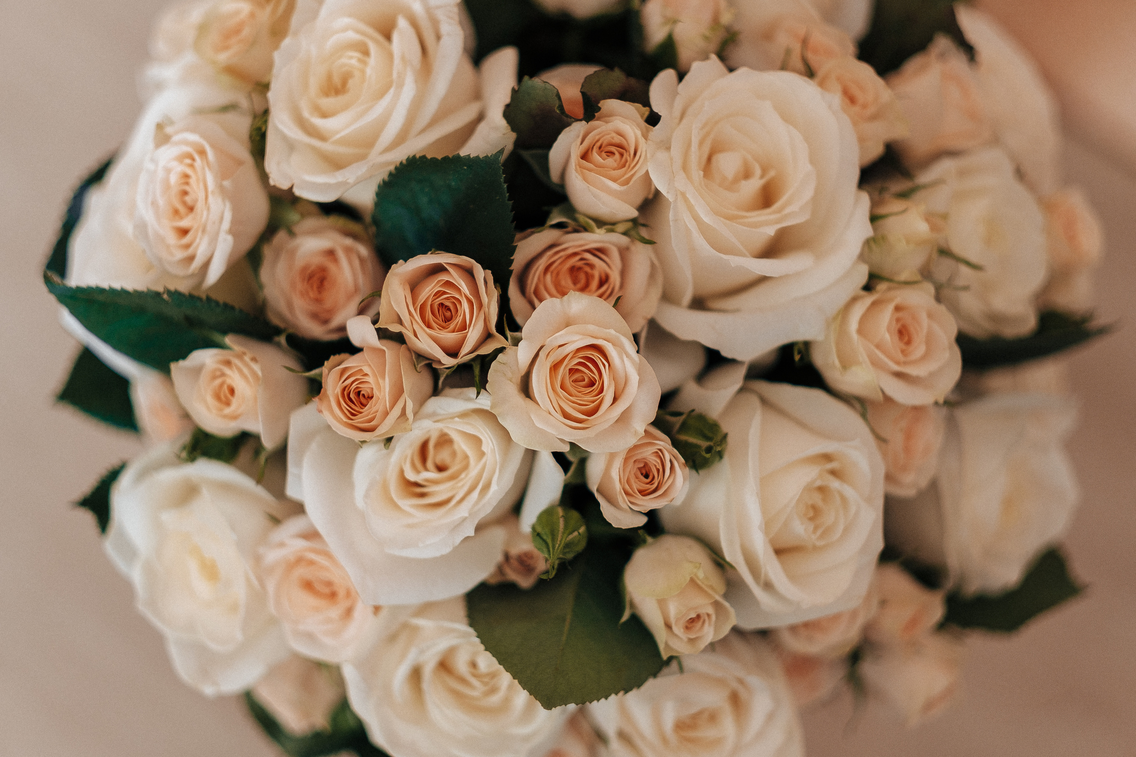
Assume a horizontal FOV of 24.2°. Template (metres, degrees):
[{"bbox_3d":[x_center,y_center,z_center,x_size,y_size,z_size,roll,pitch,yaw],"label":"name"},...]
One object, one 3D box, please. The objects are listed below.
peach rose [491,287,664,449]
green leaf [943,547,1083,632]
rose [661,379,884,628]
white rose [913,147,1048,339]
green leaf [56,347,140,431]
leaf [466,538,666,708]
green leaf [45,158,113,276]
[{"bbox_3d":[0.002,-0.002,0.840,0.053,0.051,0.040,0,-5,-5],"label":"peach rose"},{"bbox_3d":[0.154,0.073,0.925,0.054,0.036,0.013,0,15,-18],"label":"green leaf"},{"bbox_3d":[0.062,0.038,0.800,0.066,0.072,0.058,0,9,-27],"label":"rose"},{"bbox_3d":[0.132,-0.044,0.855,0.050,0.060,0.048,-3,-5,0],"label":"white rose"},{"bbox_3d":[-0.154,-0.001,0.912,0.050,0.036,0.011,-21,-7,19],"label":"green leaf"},{"bbox_3d":[0.000,0.071,0.790,0.058,0.058,0.015,10,20,-4],"label":"leaf"},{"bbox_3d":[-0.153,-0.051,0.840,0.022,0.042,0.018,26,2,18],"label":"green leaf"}]

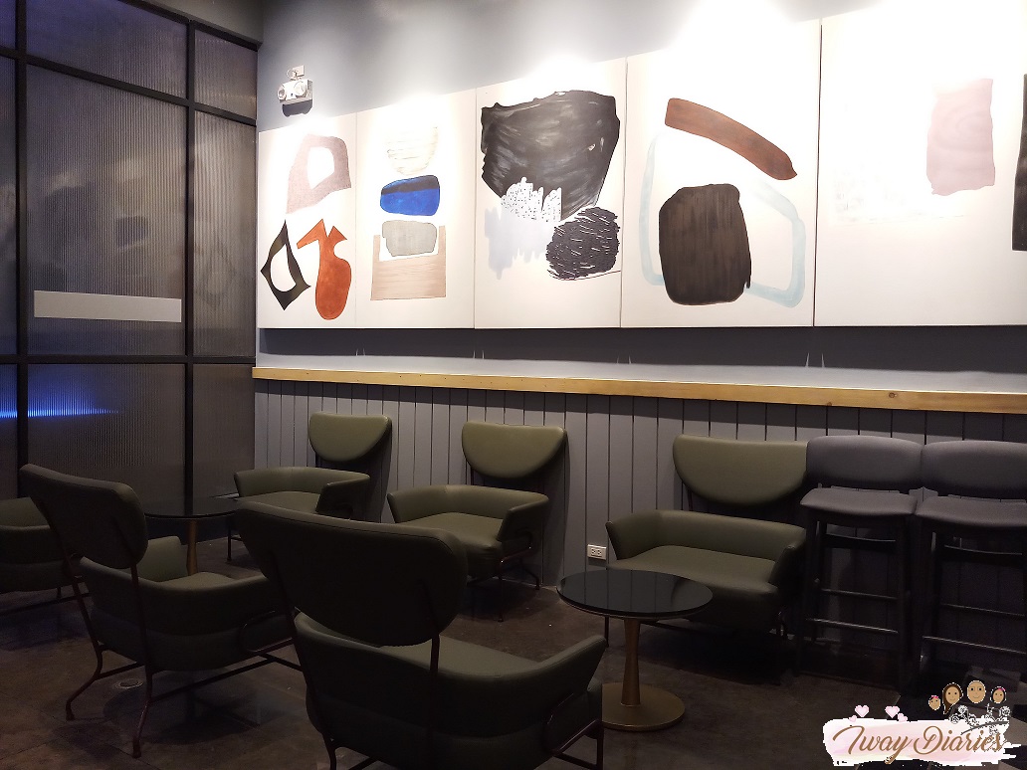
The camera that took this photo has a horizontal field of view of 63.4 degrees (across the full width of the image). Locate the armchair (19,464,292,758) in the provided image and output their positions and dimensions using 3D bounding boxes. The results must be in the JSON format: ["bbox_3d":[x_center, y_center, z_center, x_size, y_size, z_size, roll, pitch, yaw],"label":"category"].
[{"bbox_3d":[-1.296,0.761,3.116,0.866,0.952,0.735,2,3,35],"label":"armchair"}]

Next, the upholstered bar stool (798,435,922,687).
[{"bbox_3d":[1.505,0.745,3.660,0.483,1.022,0.493,2,3,27],"label":"upholstered bar stool"}]

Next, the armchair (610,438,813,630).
[{"bbox_3d":[0.946,0.761,3.909,0.866,0.952,0.735,2,3,34],"label":"armchair"}]

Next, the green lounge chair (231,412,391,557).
[{"bbox_3d":[-1.306,0.675,5.420,0.866,0.937,0.735,2,3,34],"label":"green lounge chair"}]

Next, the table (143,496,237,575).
[{"bbox_3d":[-1.835,0.930,4.757,0.589,0.465,0.589,2,3,34],"label":"table"}]

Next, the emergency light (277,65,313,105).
[{"bbox_3d":[-1.594,-2.196,6.037,0.286,0.265,0.101,2,3,34],"label":"emergency light"}]

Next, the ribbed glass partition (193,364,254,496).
[{"bbox_3d":[-2.107,0.329,6.069,0.030,0.967,0.529,2,3,34],"label":"ribbed glass partition"}]

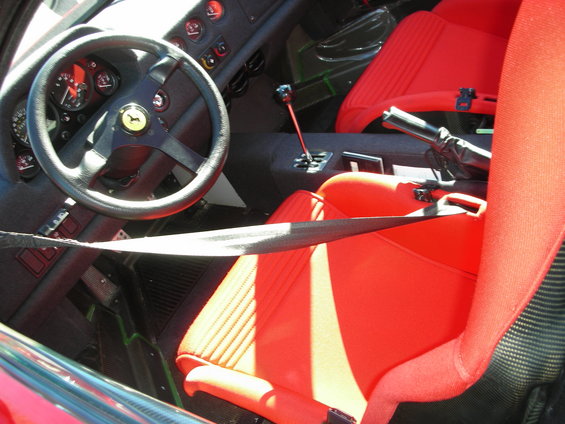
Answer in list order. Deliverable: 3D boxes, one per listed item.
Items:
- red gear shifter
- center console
[{"bbox_3d":[0.035,-0.199,1.307,0.043,0.217,0.043,13,54,34],"label":"red gear shifter"},{"bbox_3d":[0.179,-0.078,1.380,0.860,0.180,0.165,6,50,40],"label":"center console"}]

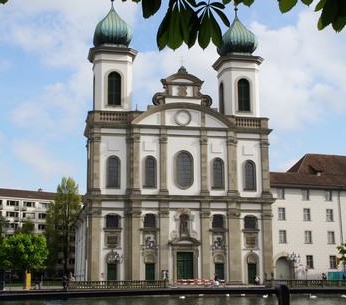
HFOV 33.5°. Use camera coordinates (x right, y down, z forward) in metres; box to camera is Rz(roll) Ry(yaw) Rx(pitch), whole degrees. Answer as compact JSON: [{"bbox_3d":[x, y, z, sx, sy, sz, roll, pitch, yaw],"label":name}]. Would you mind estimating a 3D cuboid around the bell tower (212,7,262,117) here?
[{"bbox_3d":[11.222,-15.531,99.323,7.500,21.800,7.500,2,-12,-10],"label":"bell tower"}]

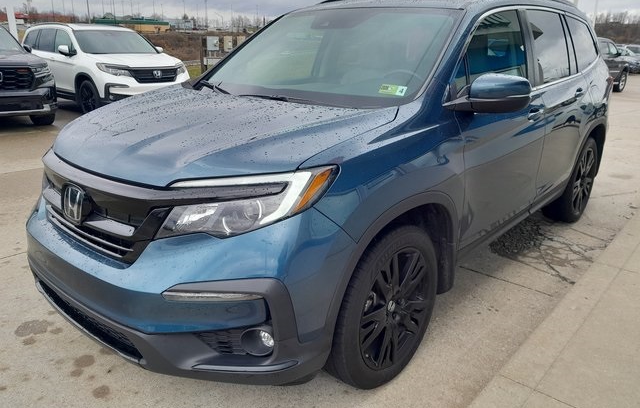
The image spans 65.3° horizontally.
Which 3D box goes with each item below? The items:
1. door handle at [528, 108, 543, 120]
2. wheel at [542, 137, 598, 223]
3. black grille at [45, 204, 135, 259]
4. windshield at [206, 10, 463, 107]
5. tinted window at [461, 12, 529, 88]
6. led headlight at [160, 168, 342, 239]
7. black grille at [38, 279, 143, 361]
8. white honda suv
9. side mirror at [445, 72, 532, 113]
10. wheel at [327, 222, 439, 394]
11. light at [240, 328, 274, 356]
[{"bbox_3d":[1.255,-0.522,2.913,0.055,0.050,0.220,15,23,39],"label":"door handle"},{"bbox_3d":[2.127,-0.222,4.233,0.250,0.750,0.750,15,23,39],"label":"wheel"},{"bbox_3d":[-0.967,0.120,2.034,0.800,0.135,0.100,14,22,40],"label":"black grille"},{"bbox_3d":[-0.017,-0.855,2.826,1.500,0.180,0.880,15,57,39],"label":"windshield"},{"bbox_3d":[0.930,-0.822,2.683,0.070,0.470,0.870,-7,8,46],"label":"tinted window"},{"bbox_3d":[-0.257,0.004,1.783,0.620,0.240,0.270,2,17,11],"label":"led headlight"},{"bbox_3d":[-0.992,0.466,2.103,0.950,0.110,0.130,15,23,39],"label":"black grille"},{"bbox_3d":[-4.911,-3.031,11.045,4.980,1.780,2.060,16,23,39],"label":"white honda suv"},{"bbox_3d":[0.776,-0.514,2.295,0.280,0.190,0.250,14,22,40],"label":"side mirror"},{"bbox_3d":[0.248,0.429,2.223,0.245,0.745,0.745,14,22,40],"label":"wheel"},{"bbox_3d":[-0.238,0.523,1.913,0.135,0.125,0.090,9,20,30],"label":"light"}]

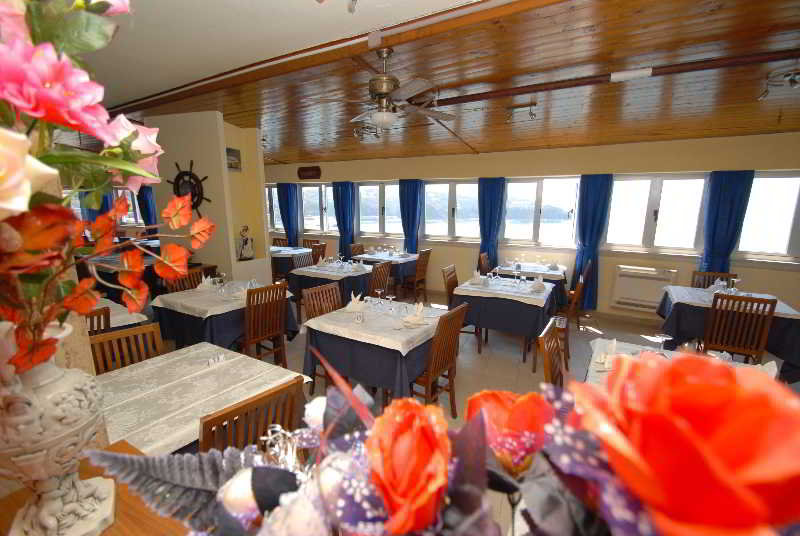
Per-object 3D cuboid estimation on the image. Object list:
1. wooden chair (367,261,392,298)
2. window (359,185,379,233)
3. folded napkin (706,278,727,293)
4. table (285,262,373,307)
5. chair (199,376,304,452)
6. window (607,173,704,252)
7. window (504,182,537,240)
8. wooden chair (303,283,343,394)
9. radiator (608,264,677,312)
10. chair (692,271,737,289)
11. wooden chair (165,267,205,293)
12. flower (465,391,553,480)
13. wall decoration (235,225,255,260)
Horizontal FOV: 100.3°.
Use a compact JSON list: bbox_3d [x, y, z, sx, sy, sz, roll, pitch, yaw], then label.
[{"bbox_3d":[-0.397,0.393,4.699,0.500,0.970,0.430,8,13,33],"label":"wooden chair"},{"bbox_3d":[-0.681,-1.296,7.404,0.622,1.076,0.070,7,12,29],"label":"window"},{"bbox_3d":[3.816,0.214,4.010,0.230,0.150,0.170,7,12,29],"label":"folded napkin"},{"bbox_3d":[-1.083,0.371,5.514,0.950,0.745,0.970,6,11,26],"label":"table"},{"bbox_3d":[-0.777,0.978,1.636,0.500,0.970,0.430,10,15,41],"label":"chair"},{"bbox_3d":[3.928,-0.851,5.199,1.280,1.144,0.088,6,11,29],"label":"window"},{"bbox_3d":[2.119,-0.986,5.862,0.580,1.046,0.070,7,12,29],"label":"window"},{"bbox_3d":[-0.503,0.648,2.910,0.536,0.952,0.400,6,11,29],"label":"wooden chair"},{"bbox_3d":[3.937,0.344,5.417,0.830,0.720,0.200,6,11,26],"label":"radiator"},{"bbox_3d":[3.690,0.566,3.910,0.400,0.952,0.536,6,11,29],"label":"chair"},{"bbox_3d":[-2.095,0.511,3.541,0.536,0.952,0.400,6,11,29],"label":"wooden chair"},{"bbox_3d":[0.126,0.190,0.380,0.092,0.085,0.092,1,9,0],"label":"flower"},{"bbox_3d":[-2.178,-0.359,4.693,0.130,0.500,0.240,7,12,29],"label":"wall decoration"}]

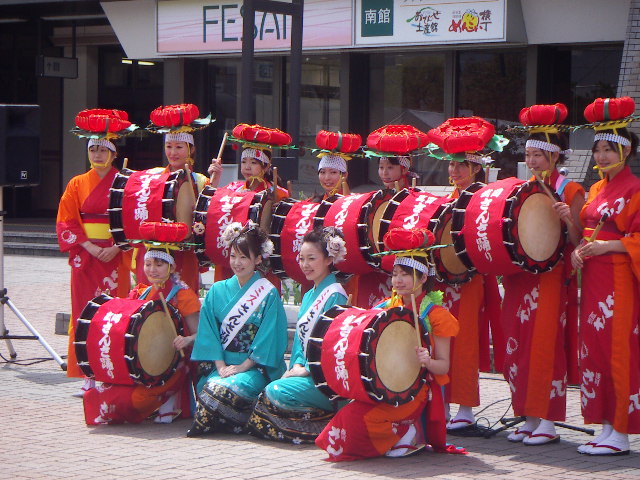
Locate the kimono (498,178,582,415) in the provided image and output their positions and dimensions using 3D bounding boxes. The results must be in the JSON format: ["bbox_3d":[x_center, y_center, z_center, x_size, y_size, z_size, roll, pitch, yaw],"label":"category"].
[{"bbox_3d":[1.151,0.288,10.380,0.450,1.290,0.350,2,3,45],"label":"kimono"}]

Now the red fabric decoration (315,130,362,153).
[{"bbox_3d":[0.107,-0.572,11.600,0.270,0.110,0.270,7,2,0],"label":"red fabric decoration"}]

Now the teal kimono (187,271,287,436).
[{"bbox_3d":[-0.433,0.582,10.604,0.500,0.841,0.580,2,2,28],"label":"teal kimono"}]

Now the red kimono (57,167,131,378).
[{"bbox_3d":[-1.376,0.201,12.350,0.490,1.300,0.360,1,2,23],"label":"red kimono"}]

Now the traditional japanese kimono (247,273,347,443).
[{"bbox_3d":[-0.097,0.614,10.430,0.660,0.860,0.500,-2,3,-42],"label":"traditional japanese kimono"}]

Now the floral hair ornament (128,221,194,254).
[{"bbox_3d":[-0.881,-0.019,11.100,0.360,0.170,0.350,0,2,0],"label":"floral hair ornament"}]

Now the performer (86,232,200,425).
[{"bbox_3d":[-0.975,0.466,10.901,0.540,1.037,0.640,2,3,33],"label":"performer"}]

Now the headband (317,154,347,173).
[{"bbox_3d":[0.073,-0.448,11.700,0.170,0.095,0.190,1,2,18],"label":"headband"}]

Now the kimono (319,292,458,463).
[{"bbox_3d":[0.323,0.650,9.705,0.550,0.791,0.680,3,3,41],"label":"kimono"}]

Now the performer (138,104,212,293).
[{"bbox_3d":[-0.876,0.082,12.100,0.500,1.780,0.420,1,2,22],"label":"performer"}]

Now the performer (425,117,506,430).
[{"bbox_3d":[0.785,0.166,10.919,0.480,1.681,0.400,3,3,43],"label":"performer"}]

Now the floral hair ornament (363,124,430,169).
[{"bbox_3d":[0.441,-0.556,11.500,0.370,0.190,0.350,-4,9,1],"label":"floral hair ornament"}]

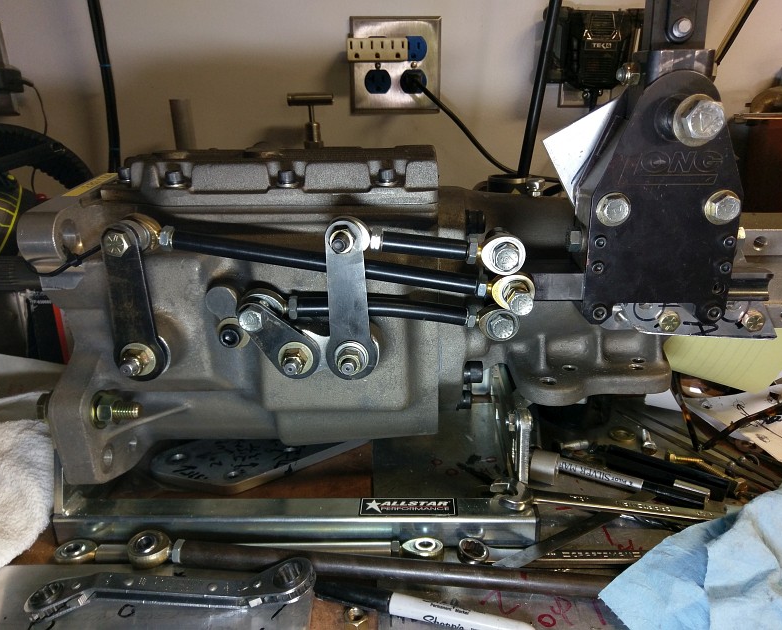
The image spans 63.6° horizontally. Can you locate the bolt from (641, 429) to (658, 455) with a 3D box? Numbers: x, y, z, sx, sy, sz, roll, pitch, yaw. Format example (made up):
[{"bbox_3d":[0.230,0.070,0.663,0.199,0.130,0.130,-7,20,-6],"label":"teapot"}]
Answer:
[{"bbox_3d":[0.245,0.119,0.601,0.013,0.013,0.042,4,15,14],"label":"bolt"}]

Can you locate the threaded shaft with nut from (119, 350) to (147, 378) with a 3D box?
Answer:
[{"bbox_3d":[-0.176,0.034,0.432,0.017,0.017,0.018,0,18,3],"label":"threaded shaft with nut"}]

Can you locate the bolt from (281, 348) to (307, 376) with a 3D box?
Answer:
[{"bbox_3d":[-0.066,0.033,0.433,0.017,0.017,0.018,0,18,3],"label":"bolt"}]

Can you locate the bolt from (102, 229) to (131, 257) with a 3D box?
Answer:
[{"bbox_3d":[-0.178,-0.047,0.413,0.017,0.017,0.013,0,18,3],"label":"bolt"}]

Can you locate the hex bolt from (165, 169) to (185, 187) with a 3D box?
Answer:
[{"bbox_3d":[-0.153,-0.097,0.447,0.013,0.011,0.013,0,17,0],"label":"hex bolt"}]

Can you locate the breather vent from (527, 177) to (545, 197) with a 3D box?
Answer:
[{"bbox_3d":[0.111,-0.097,0.479,0.015,0.015,0.015,0,20,0],"label":"breather vent"}]

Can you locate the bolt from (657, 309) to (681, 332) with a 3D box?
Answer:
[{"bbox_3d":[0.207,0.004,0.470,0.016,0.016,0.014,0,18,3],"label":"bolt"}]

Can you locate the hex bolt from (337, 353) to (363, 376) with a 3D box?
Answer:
[{"bbox_3d":[-0.025,0.031,0.396,0.015,0.015,0.020,1,17,3],"label":"hex bolt"}]

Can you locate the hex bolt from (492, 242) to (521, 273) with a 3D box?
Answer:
[{"bbox_3d":[0.072,-0.036,0.394,0.015,0.015,0.011,1,17,3],"label":"hex bolt"}]

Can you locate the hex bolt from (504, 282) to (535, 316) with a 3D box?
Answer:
[{"bbox_3d":[0.080,-0.009,0.394,0.015,0.015,0.021,1,17,3],"label":"hex bolt"}]

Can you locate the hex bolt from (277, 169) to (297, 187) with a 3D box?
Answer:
[{"bbox_3d":[-0.072,-0.096,0.442,0.013,0.011,0.013,0,17,0],"label":"hex bolt"}]

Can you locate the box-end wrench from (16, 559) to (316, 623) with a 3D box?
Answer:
[{"bbox_3d":[-0.140,0.174,0.398,0.173,0.026,0.029,-5,17,2],"label":"box-end wrench"}]

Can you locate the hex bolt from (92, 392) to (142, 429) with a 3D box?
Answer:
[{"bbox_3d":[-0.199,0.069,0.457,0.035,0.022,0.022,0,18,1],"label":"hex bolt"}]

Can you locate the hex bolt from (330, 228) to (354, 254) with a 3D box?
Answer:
[{"bbox_3d":[-0.031,-0.048,0.407,0.017,0.017,0.022,0,18,3],"label":"hex bolt"}]

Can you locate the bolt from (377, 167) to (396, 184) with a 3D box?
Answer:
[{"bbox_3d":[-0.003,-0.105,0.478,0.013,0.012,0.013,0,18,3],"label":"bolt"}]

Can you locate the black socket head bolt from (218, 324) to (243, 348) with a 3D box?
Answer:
[{"bbox_3d":[-0.108,0.014,0.422,0.015,0.015,0.012,1,17,3],"label":"black socket head bolt"}]

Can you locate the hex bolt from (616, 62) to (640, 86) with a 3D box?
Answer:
[{"bbox_3d":[0.149,-0.151,0.396,0.015,0.014,0.014,1,17,3],"label":"hex bolt"}]

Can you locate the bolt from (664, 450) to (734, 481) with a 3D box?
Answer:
[{"bbox_3d":[0.241,0.119,0.494,0.009,0.009,0.050,-12,18,-41],"label":"bolt"}]

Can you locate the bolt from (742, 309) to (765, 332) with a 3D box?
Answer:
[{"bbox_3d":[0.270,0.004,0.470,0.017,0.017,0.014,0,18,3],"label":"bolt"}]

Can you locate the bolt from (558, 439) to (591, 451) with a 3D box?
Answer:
[{"bbox_3d":[0.173,0.121,0.591,0.030,0.009,0.009,-4,17,-12],"label":"bolt"}]

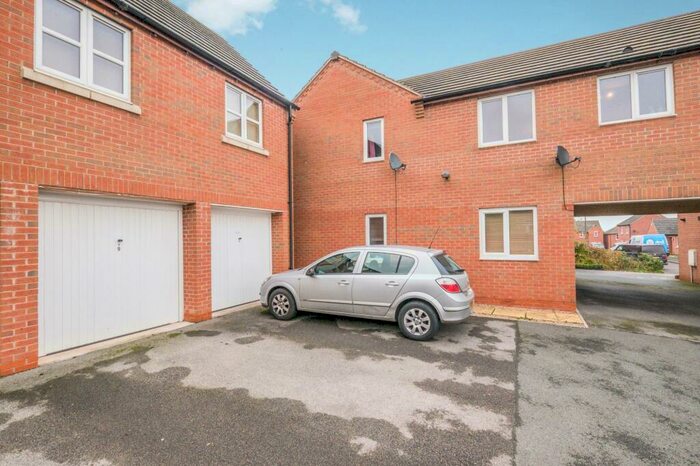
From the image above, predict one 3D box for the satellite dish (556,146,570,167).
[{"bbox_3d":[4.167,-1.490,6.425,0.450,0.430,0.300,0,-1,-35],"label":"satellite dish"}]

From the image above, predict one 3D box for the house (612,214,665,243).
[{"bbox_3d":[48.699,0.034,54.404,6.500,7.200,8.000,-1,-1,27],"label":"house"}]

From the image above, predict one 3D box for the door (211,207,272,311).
[{"bbox_3d":[-2.478,0.567,7.504,0.080,2.140,2.180,-1,-1,27],"label":"door"}]

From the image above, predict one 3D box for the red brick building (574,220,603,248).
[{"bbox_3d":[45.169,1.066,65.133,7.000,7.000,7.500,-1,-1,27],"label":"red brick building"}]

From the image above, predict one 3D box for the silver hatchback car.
[{"bbox_3d":[0.229,0.902,6.215,4.250,1.450,1.780,-1,-1,31],"label":"silver hatchback car"}]

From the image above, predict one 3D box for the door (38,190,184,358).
[{"bbox_3d":[-3.625,0.570,5.227,0.080,2.140,2.200,-1,-1,27],"label":"door"}]

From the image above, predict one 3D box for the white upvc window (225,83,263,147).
[{"bbox_3d":[-2.348,-2.562,7.369,0.080,1.140,1.130,-1,-1,27],"label":"white upvc window"}]

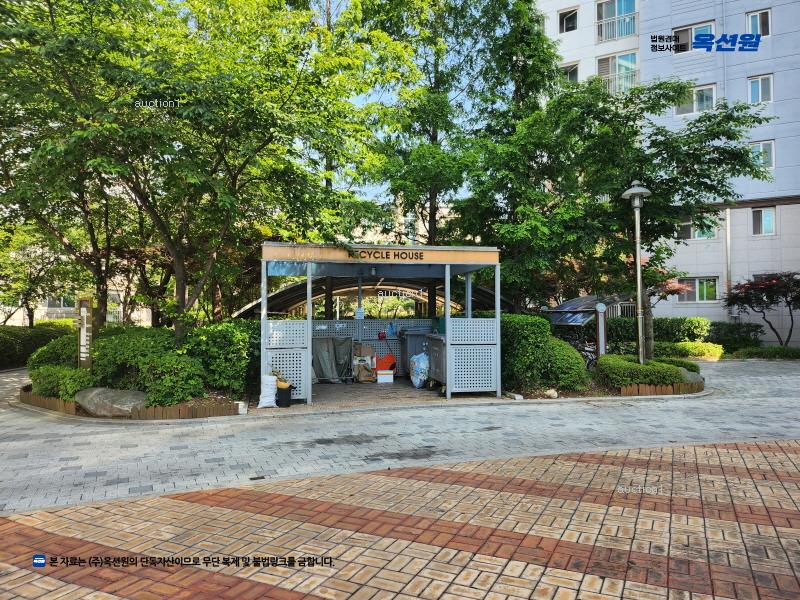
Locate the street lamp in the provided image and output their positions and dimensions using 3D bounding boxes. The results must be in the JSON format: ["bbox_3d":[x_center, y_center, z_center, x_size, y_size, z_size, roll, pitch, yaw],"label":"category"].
[{"bbox_3d":[5.406,-0.452,12.600,0.600,4.350,0.600,0,-2,0],"label":"street lamp"}]

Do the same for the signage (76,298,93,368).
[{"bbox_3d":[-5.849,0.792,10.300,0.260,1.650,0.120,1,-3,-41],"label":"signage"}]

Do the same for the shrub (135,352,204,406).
[{"bbox_3d":[-3.806,1.288,9.200,1.080,0.800,0.900,0,-2,-18],"label":"shrub"}]

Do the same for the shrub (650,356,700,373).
[{"bbox_3d":[6.398,1.571,13.021,1.267,0.486,0.912,-1,-2,17],"label":"shrub"}]

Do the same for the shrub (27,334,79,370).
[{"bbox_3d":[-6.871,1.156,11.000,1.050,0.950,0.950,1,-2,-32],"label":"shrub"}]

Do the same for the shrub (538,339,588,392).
[{"bbox_3d":[3.345,1.317,11.350,1.000,0.980,0.950,-1,-2,16],"label":"shrub"}]

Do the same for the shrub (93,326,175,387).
[{"bbox_3d":[-4.991,1.069,10.350,1.550,1.150,1.300,1,-2,-27],"label":"shrub"}]

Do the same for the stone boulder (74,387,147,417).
[{"bbox_3d":[-4.733,1.631,9.100,1.000,0.450,0.680,-1,-2,18],"label":"stone boulder"}]

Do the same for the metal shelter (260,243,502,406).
[{"bbox_3d":[-0.635,0.511,12.158,4.500,2.929,3.648,0,-2,-12],"label":"metal shelter"}]

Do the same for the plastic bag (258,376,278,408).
[{"bbox_3d":[-2.323,1.590,9.800,0.320,0.580,0.260,0,-2,-6],"label":"plastic bag"}]

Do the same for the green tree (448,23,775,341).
[{"bbox_3d":[4.846,-2.102,12.853,6.688,7.600,5.776,0,-2,0],"label":"green tree"}]

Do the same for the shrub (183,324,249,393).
[{"bbox_3d":[-3.455,1.093,10.500,1.150,1.320,1.000,0,-2,-12],"label":"shrub"}]

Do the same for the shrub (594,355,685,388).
[{"bbox_3d":[5.116,1.484,11.850,1.700,0.630,1.100,-1,-2,6],"label":"shrub"}]

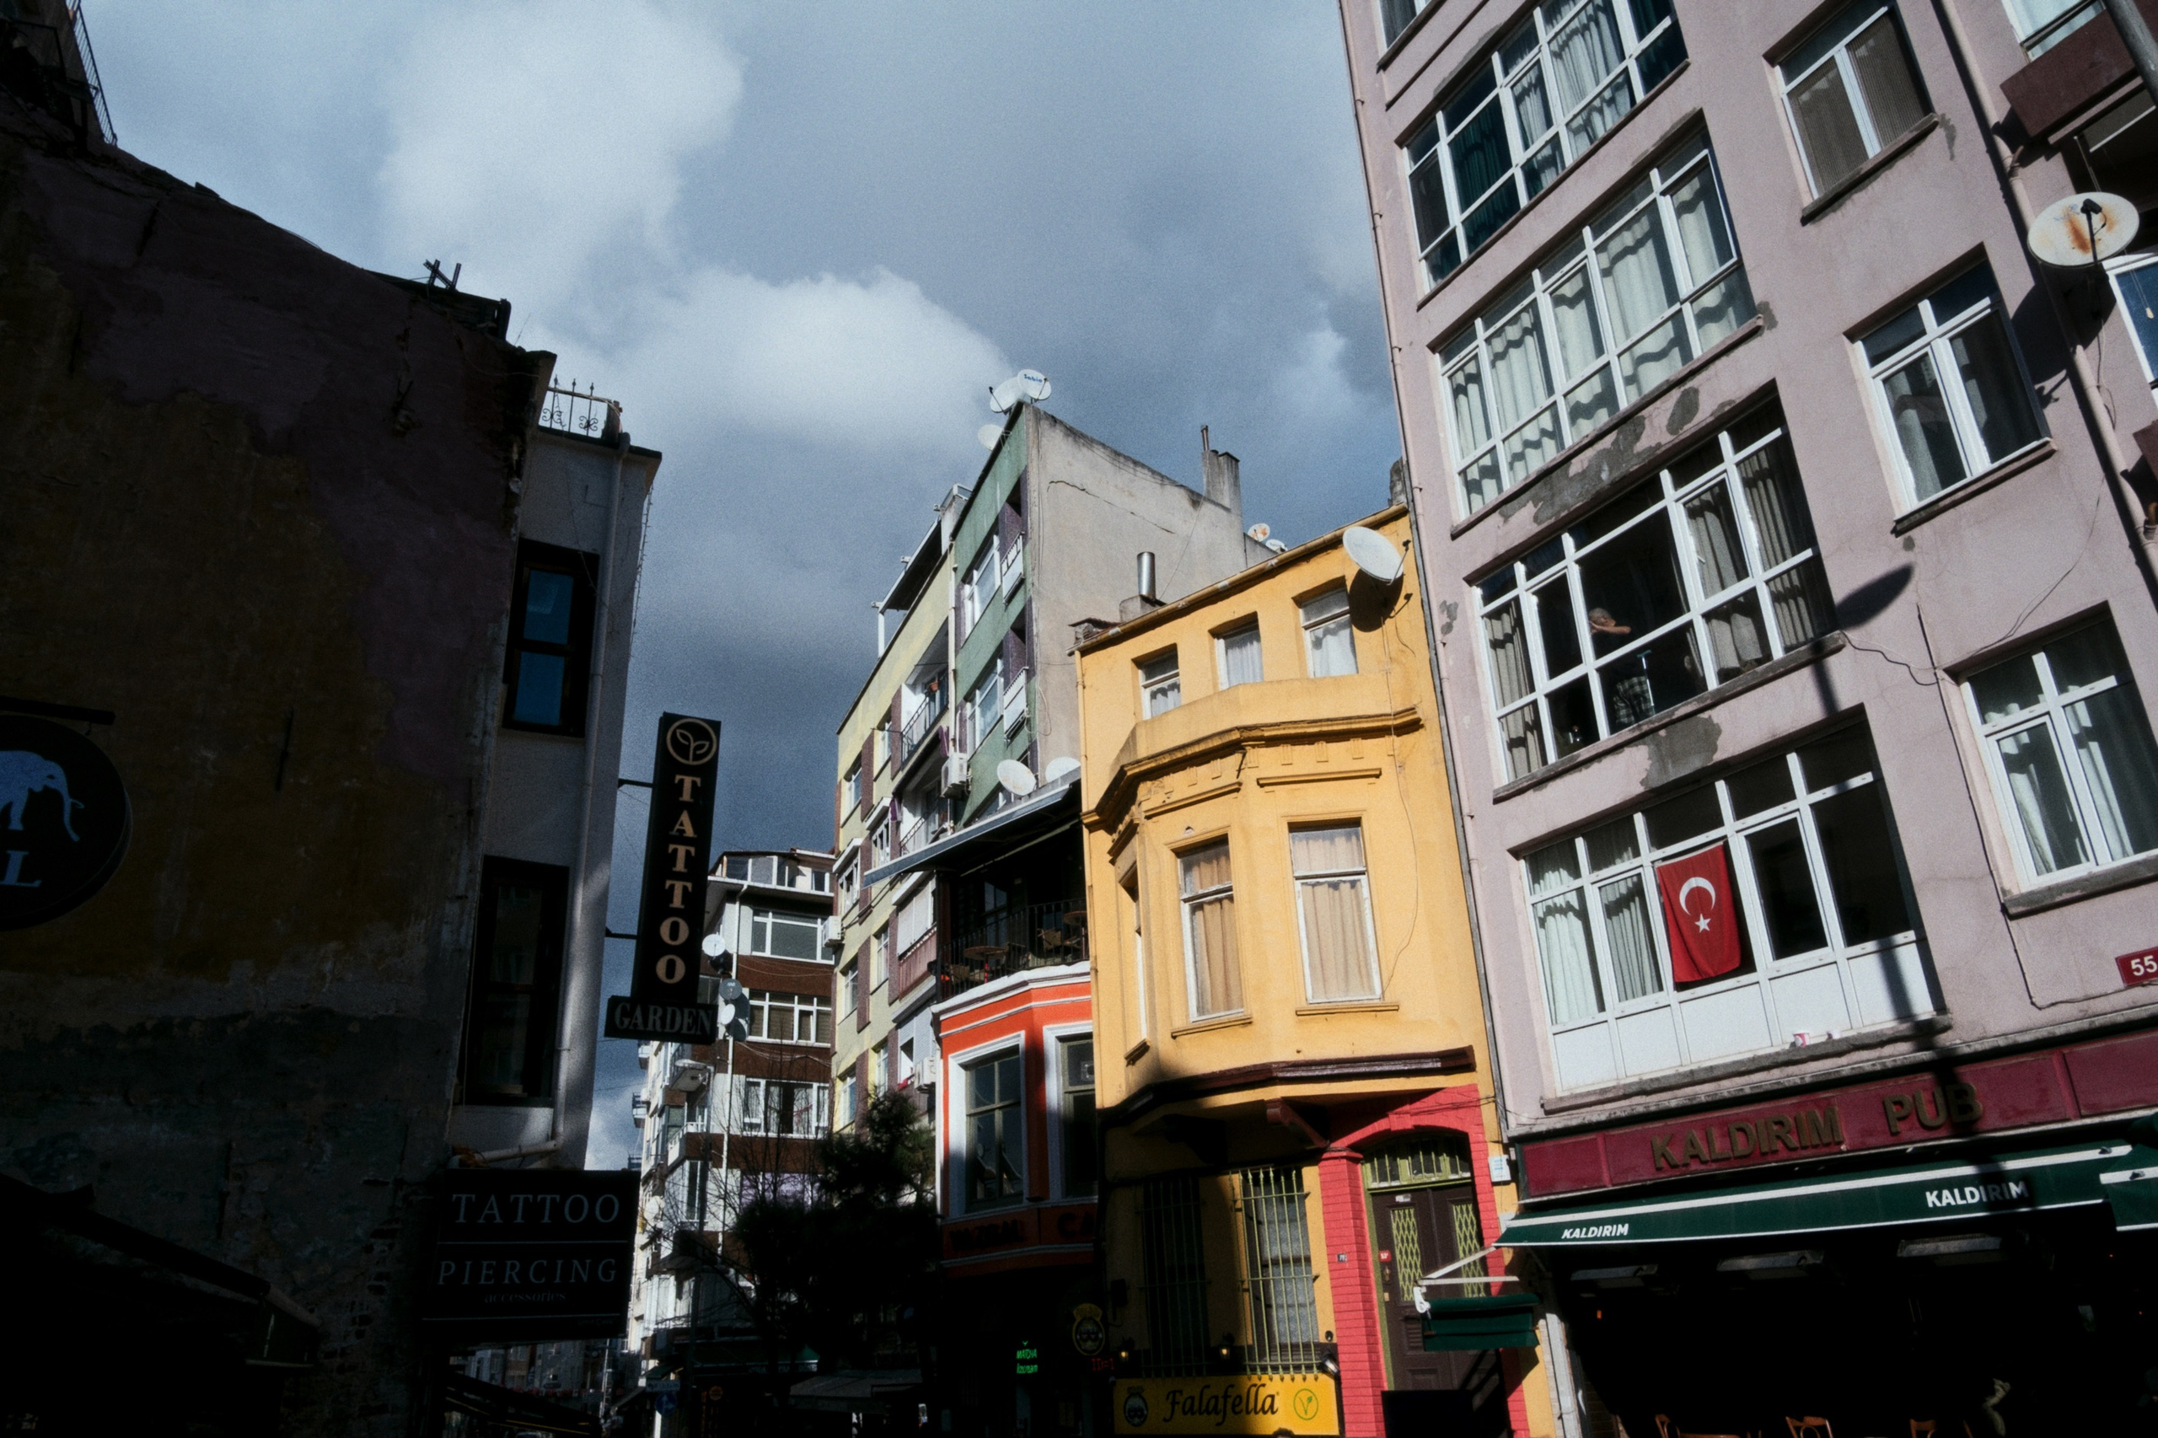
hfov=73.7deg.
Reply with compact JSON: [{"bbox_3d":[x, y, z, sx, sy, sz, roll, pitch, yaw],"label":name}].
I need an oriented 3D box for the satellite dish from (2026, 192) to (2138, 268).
[{"bbox_3d":[6.588,-3.247,9.427,0.630,0.620,0.400,-15,-26,26],"label":"satellite dish"}]

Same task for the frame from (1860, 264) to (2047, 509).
[{"bbox_3d":[6.569,-2.489,10.752,0.150,1.630,1.130,10,-26,-27],"label":"frame"}]

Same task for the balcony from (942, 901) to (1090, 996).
[{"bbox_3d":[-1.000,3.494,21.560,0.464,0.950,3.579,17,-30,-37],"label":"balcony"}]

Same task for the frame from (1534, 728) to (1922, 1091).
[{"bbox_3d":[5.228,1.659,11.924,0.150,2.260,3.760,10,-26,-27],"label":"frame"}]

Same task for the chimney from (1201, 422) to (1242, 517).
[{"bbox_3d":[3.110,-5.468,31.475,0.480,2.235,0.720,17,-30,-39],"label":"chimney"}]

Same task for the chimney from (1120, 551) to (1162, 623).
[{"bbox_3d":[0.874,-1.754,19.626,0.480,1.209,0.420,-23,-30,40],"label":"chimney"}]

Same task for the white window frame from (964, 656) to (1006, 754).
[{"bbox_3d":[-1.861,-0.225,29.255,0.150,1.420,2.600,6,-25,-19],"label":"white window frame"}]

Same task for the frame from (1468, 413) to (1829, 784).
[{"bbox_3d":[4.962,-0.990,12.895,0.120,2.198,3.594,10,-26,-27],"label":"frame"}]

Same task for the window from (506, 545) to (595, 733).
[{"bbox_3d":[-4.907,-0.716,13.354,0.680,1.880,0.200,10,-26,-27],"label":"window"}]

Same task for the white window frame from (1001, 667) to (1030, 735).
[{"bbox_3d":[-1.185,-0.259,26.989,0.120,1.000,1.450,6,-24,-19],"label":"white window frame"}]

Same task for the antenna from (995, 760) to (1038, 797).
[{"bbox_3d":[-0.942,0.891,21.725,0.650,0.680,0.260,11,-35,-28],"label":"antenna"}]

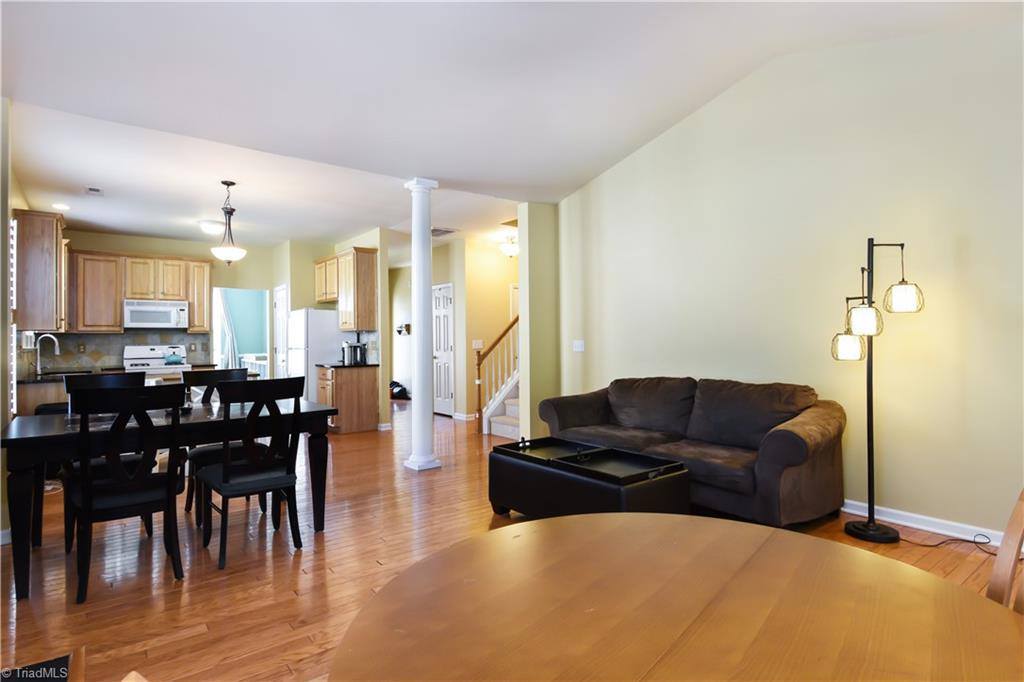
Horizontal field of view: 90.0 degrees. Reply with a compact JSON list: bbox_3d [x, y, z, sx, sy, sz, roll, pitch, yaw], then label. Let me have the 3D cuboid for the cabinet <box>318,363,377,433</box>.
[{"bbox_3d":[-2.256,0.783,7.031,0.632,0.880,0.690,0,0,-38],"label":"cabinet"}]

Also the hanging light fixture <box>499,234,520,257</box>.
[{"bbox_3d":[-0.016,-1.417,7.642,0.360,0.344,0.360,0,0,0],"label":"hanging light fixture"}]

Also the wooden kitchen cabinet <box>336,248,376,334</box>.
[{"bbox_3d":[-2.107,-0.678,6.991,0.350,1.105,0.590,-1,1,-38],"label":"wooden kitchen cabinet"}]

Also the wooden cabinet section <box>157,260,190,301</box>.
[{"bbox_3d":[-4.820,-0.873,7.276,0.361,0.555,0.030,-1,1,-38],"label":"wooden cabinet section"}]

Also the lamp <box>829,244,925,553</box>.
[{"bbox_3d":[2.315,0.288,3.225,0.490,1.850,0.440,0,1,0],"label":"lamp"}]

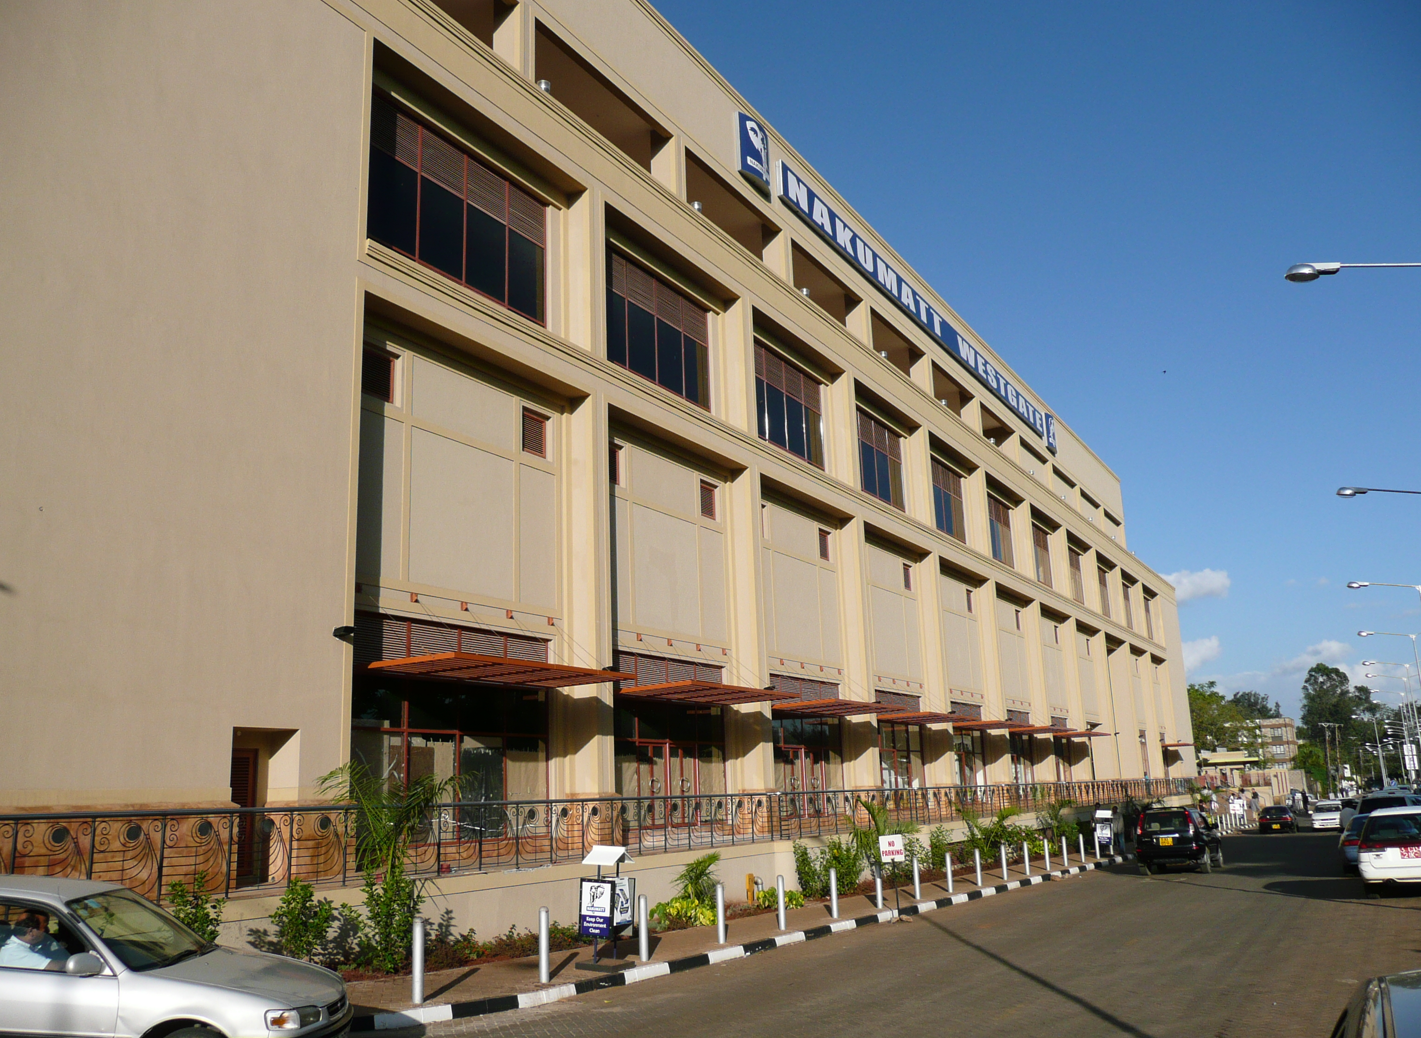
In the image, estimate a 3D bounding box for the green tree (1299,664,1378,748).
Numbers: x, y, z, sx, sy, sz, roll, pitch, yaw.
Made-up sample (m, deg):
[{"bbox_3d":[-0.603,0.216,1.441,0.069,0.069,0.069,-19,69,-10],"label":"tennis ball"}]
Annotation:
[{"bbox_3d":[106.596,35.501,195.000,11.000,19.500,11.500,-10,-16,29],"label":"green tree"}]

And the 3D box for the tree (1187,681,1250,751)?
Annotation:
[{"bbox_3d":[53.553,22.211,122.000,6.500,10.500,6.500,-10,-16,29],"label":"tree"}]

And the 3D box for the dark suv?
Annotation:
[{"bbox_3d":[13.358,9.072,32.636,1.770,1.730,4.500,-10,-16,29],"label":"dark suv"}]

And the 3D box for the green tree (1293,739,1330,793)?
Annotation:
[{"bbox_3d":[74.264,30.652,142.000,4.400,6.600,4.400,-10,-16,29],"label":"green tree"}]

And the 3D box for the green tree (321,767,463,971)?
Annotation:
[{"bbox_3d":[-4.378,4.728,15.799,1.650,2.650,1.700,-2,-14,0],"label":"green tree"}]

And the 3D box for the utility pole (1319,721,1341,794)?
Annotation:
[{"bbox_3d":[81.056,31.075,150.000,2.400,9.200,0.600,-10,-16,29],"label":"utility pole"}]

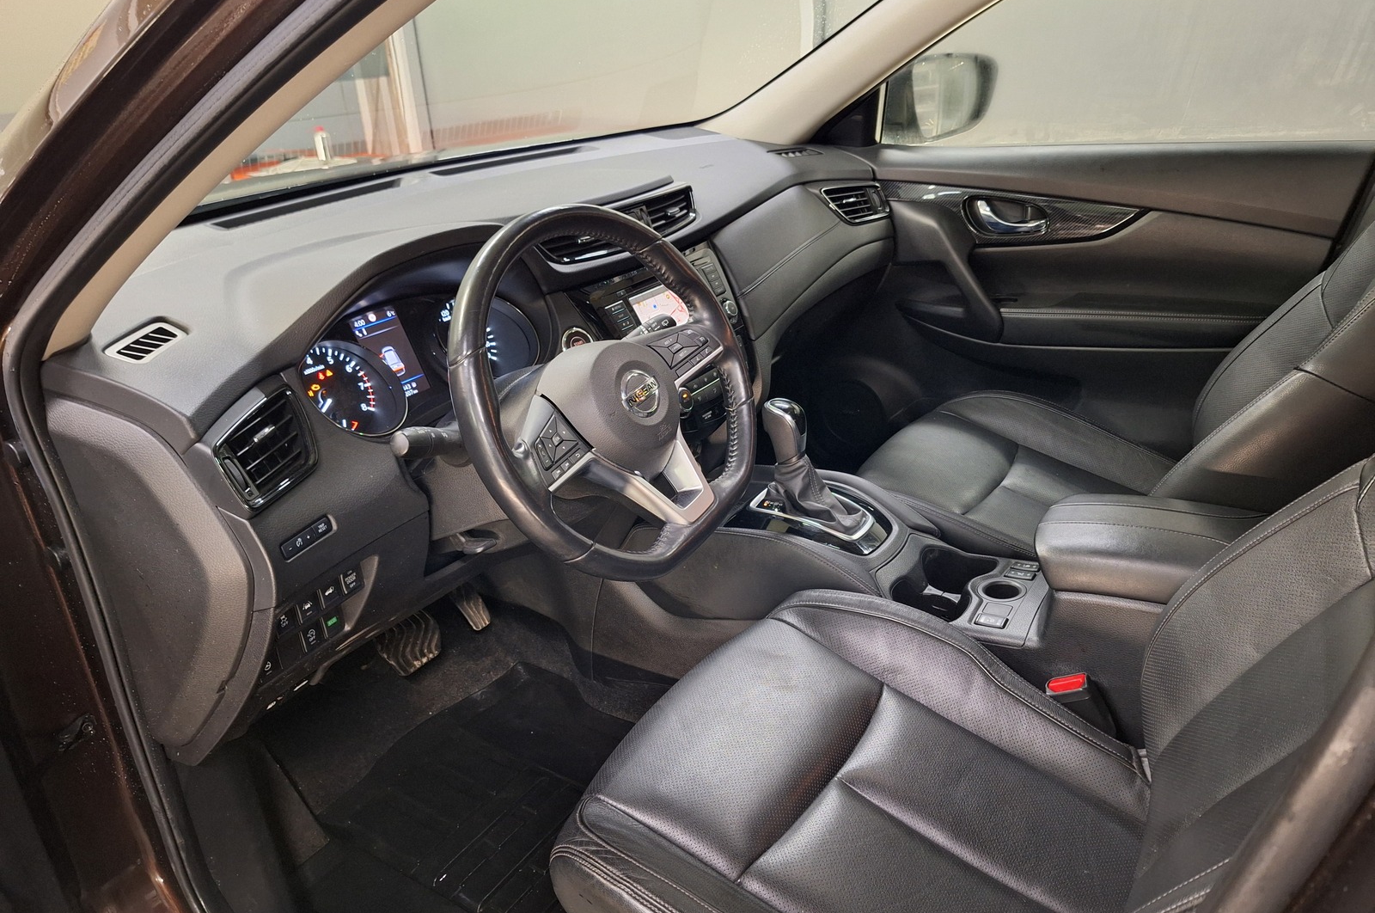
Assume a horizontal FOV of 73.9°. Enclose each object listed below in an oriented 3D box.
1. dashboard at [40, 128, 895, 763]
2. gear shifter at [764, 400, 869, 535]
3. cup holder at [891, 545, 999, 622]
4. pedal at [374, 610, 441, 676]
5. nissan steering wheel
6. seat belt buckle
[{"bbox_3d":[-0.147,-0.180,1.421,0.530,0.540,1.460,14,31,34],"label":"dashboard"},{"bbox_3d":[0.160,0.014,1.269,0.165,0.195,0.090,14,31,34],"label":"gear shifter"},{"bbox_3d":[0.342,0.196,1.215,0.105,0.085,0.165,14,31,34],"label":"cup holder"},{"bbox_3d":[-0.431,0.282,1.392,0.040,0.080,0.100,-26,5,45],"label":"pedal"},{"bbox_3d":[-0.077,-0.065,0.906,0.120,0.360,0.370,-16,12,44],"label":"nissan steering wheel"},{"bbox_3d":[0.438,0.287,1.001,0.046,0.095,0.030,-29,3,45],"label":"seat belt buckle"}]

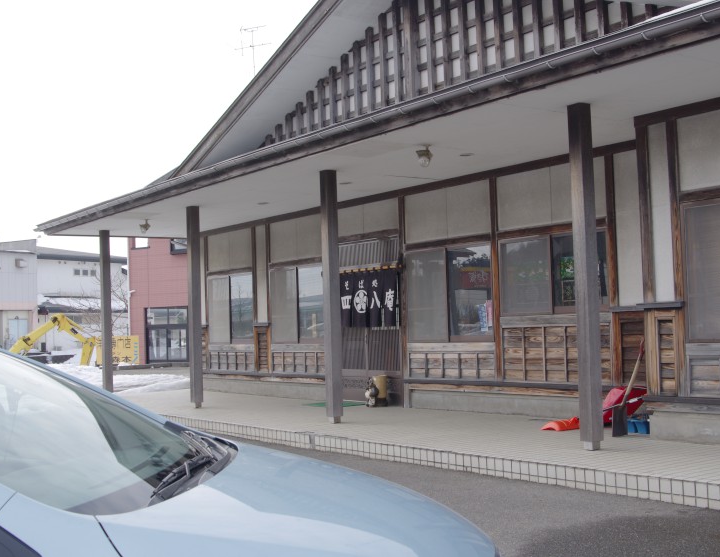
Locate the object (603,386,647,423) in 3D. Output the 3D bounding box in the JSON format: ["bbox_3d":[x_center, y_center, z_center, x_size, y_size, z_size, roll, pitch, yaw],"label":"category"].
[{"bbox_3d":[2.676,1.305,10.050,0.330,0.370,0.420,1,-4,-36],"label":"object"}]

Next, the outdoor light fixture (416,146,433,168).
[{"bbox_3d":[0.691,-1.296,10.474,0.135,0.220,0.125,1,-4,-36],"label":"outdoor light fixture"}]

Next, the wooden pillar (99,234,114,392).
[{"bbox_3d":[-4.668,0.657,18.023,0.146,3.069,0.146,1,-4,-36],"label":"wooden pillar"}]

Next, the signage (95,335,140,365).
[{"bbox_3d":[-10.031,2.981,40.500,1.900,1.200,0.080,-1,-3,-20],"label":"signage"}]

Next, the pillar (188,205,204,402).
[{"bbox_3d":[-2.525,0.437,15.016,0.146,3.069,0.146,1,-4,-36],"label":"pillar"}]

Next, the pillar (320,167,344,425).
[{"bbox_3d":[-0.345,0.213,11.968,0.146,3.069,0.146,1,-4,-36],"label":"pillar"}]

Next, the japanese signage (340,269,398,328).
[{"bbox_3d":[0.098,0.293,14.385,0.060,0.900,1.460,1,-4,-36],"label":"japanese signage"}]

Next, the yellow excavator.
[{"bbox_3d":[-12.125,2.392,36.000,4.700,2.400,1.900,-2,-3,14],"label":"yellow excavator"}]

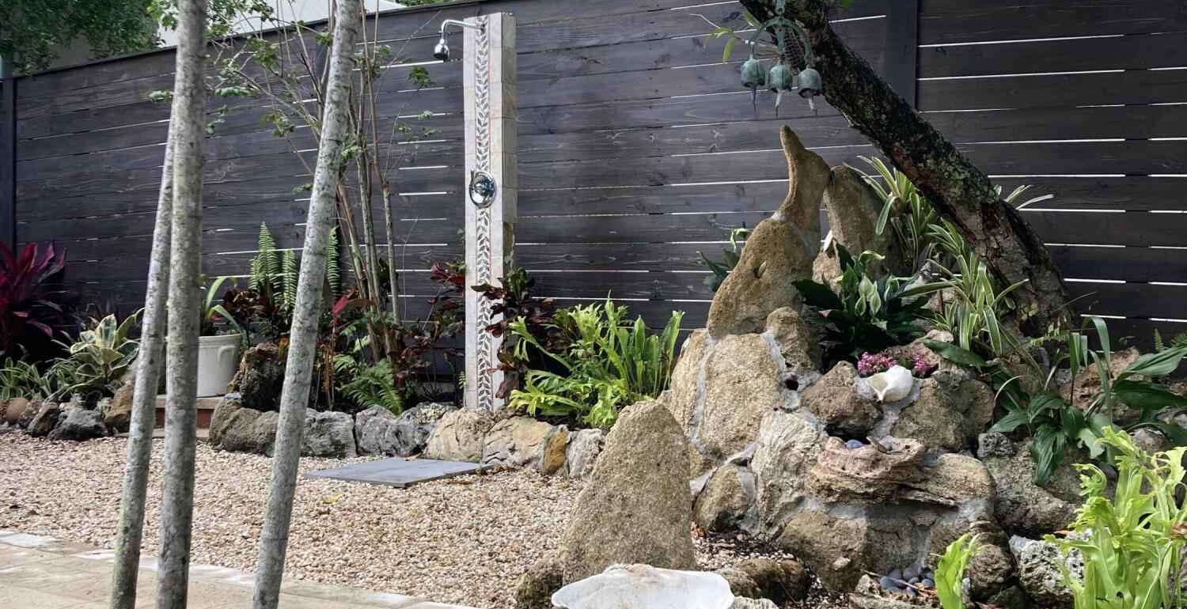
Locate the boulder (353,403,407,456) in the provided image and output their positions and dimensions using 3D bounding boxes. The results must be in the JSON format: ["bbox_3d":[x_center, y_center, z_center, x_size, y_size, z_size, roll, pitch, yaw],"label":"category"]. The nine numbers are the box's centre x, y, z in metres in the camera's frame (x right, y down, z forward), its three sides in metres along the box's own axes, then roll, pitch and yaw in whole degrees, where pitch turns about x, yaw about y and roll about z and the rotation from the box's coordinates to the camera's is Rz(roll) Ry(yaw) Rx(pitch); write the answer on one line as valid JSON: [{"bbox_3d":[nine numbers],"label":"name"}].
[{"bbox_3d":[-0.941,0.550,5.610,0.210,0.215,0.190,0,1,-10],"label":"boulder"}]

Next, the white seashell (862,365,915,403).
[{"bbox_3d":[0.809,0.218,3.520,0.140,0.100,0.120,0,1,13],"label":"white seashell"}]

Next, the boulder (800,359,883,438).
[{"bbox_3d":[0.788,0.304,4.118,0.270,0.240,0.260,0,3,0],"label":"boulder"}]

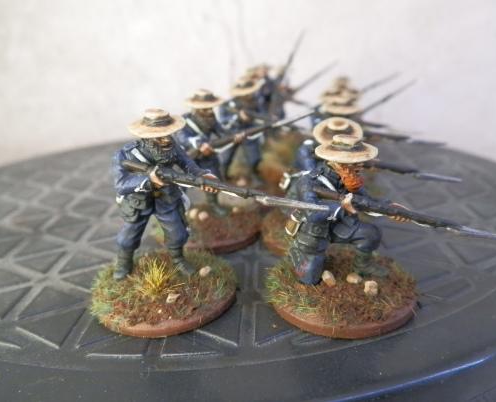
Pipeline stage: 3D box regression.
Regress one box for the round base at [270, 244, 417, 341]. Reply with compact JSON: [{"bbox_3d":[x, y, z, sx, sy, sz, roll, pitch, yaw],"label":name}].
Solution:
[{"bbox_3d":[0.016,0.015,0.076,0.025,0.004,0.025,-3,19,1],"label":"round base"}]

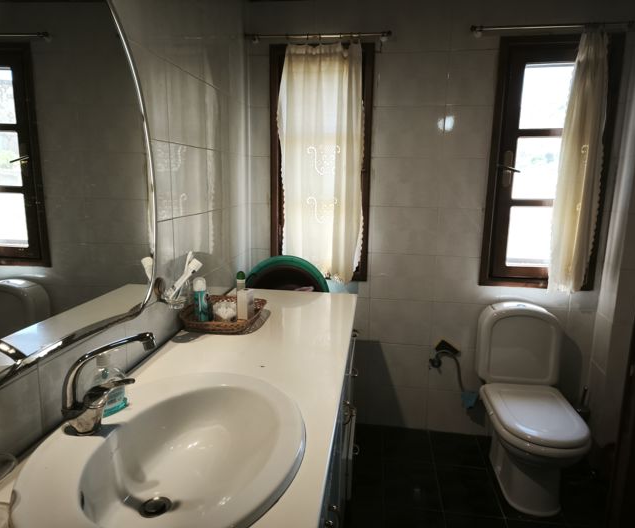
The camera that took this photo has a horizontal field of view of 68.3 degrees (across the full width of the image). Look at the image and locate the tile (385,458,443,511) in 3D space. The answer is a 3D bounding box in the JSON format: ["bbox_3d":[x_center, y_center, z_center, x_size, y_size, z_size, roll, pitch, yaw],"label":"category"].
[{"bbox_3d":[0.438,1.032,2.192,0.254,0.012,0.334,2,11,8],"label":"tile"}]

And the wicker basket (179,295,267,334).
[{"bbox_3d":[-0.353,0.202,1.847,0.263,0.057,0.350,2,11,8],"label":"wicker basket"}]

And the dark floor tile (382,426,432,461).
[{"bbox_3d":[0.481,0.971,2.505,0.254,0.012,0.309,2,11,8],"label":"dark floor tile"}]

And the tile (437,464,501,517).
[{"bbox_3d":[0.690,1.042,2.159,0.254,0.012,0.334,2,11,8],"label":"tile"}]

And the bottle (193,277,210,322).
[{"bbox_3d":[-0.451,0.139,1.809,0.053,0.179,0.053,2,11,8],"label":"bottle"}]

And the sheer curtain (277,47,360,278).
[{"bbox_3d":[0.012,-0.492,2.386,0.438,1.186,0.070,2,11,8],"label":"sheer curtain"}]

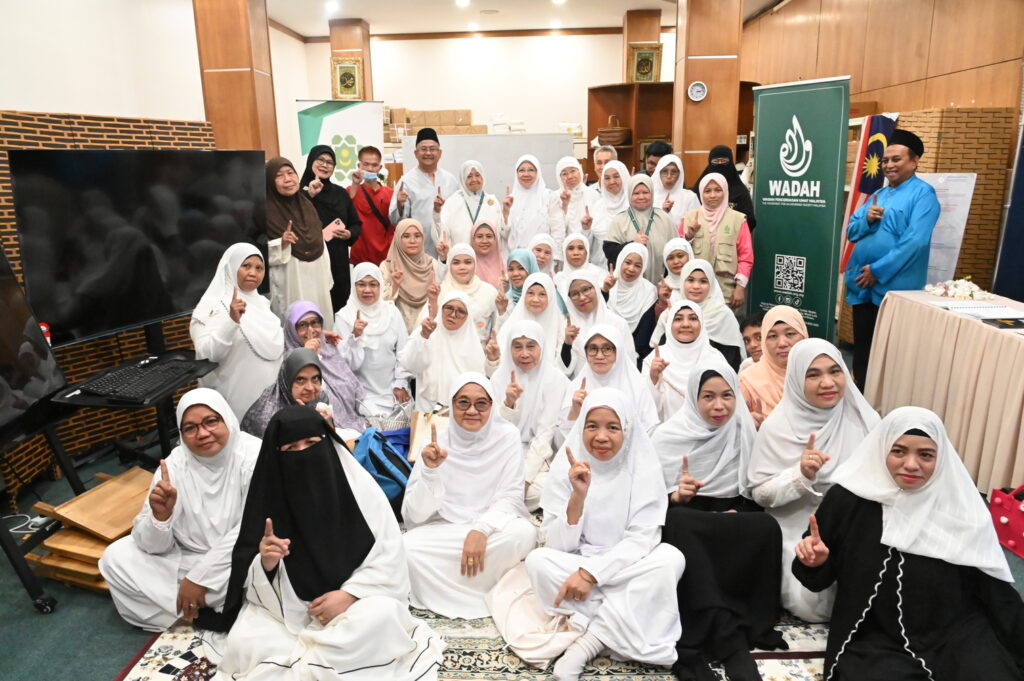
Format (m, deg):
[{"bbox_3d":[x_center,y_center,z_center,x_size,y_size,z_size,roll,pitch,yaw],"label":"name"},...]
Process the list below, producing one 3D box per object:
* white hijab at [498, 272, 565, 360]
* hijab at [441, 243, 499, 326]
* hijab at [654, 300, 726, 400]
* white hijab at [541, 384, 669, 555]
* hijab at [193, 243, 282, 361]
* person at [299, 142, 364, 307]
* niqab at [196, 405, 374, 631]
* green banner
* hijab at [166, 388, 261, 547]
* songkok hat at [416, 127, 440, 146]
[{"bbox_3d":[0.112,-0.126,3.900,0.390,0.530,0.350,-1,13,0],"label":"white hijab"},{"bbox_3d":[-0.249,-0.334,4.001,0.340,0.473,0.310,-1,13,1],"label":"hijab"},{"bbox_3d":[0.968,0.054,3.700,0.390,0.520,0.340,1,13,12],"label":"hijab"},{"bbox_3d":[0.309,0.399,2.255,0.404,0.514,0.330,0,13,6],"label":"white hijab"},{"bbox_3d":[-1.360,-0.193,3.380,0.420,0.550,0.380,-13,17,-41],"label":"hijab"},{"bbox_3d":[-1.220,-0.456,4.630,0.470,1.630,0.330,-6,14,-22],"label":"person"},{"bbox_3d":[-0.726,0.534,2.187,0.530,0.674,0.450,-4,13,-12],"label":"niqab"},{"bbox_3d":[2.053,-0.830,5.058,0.150,2.050,0.771,-11,16,-36],"label":"green banner"},{"bbox_3d":[-1.020,0.417,2.356,0.340,0.523,0.330,-6,13,-20],"label":"hijab"},{"bbox_3d":[-0.574,-1.412,4.713,0.170,0.115,0.210,-2,13,-5],"label":"songkok hat"}]

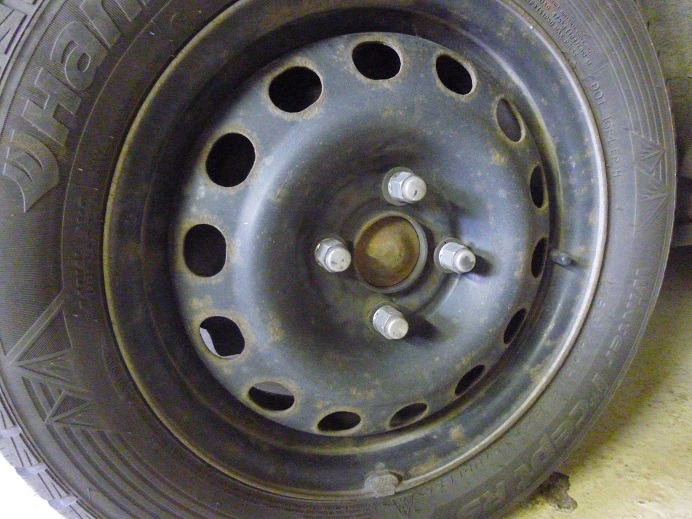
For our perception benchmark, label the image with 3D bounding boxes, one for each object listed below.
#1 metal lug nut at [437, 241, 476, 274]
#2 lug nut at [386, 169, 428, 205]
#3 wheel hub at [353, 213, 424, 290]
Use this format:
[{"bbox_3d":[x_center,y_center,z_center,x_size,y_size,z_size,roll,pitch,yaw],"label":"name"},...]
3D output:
[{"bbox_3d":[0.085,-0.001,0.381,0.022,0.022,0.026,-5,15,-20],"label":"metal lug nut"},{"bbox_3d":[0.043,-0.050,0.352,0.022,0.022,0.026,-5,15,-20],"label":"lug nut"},{"bbox_3d":[0.033,-0.005,0.376,0.056,0.056,0.013,-5,15,-20],"label":"wheel hub"}]

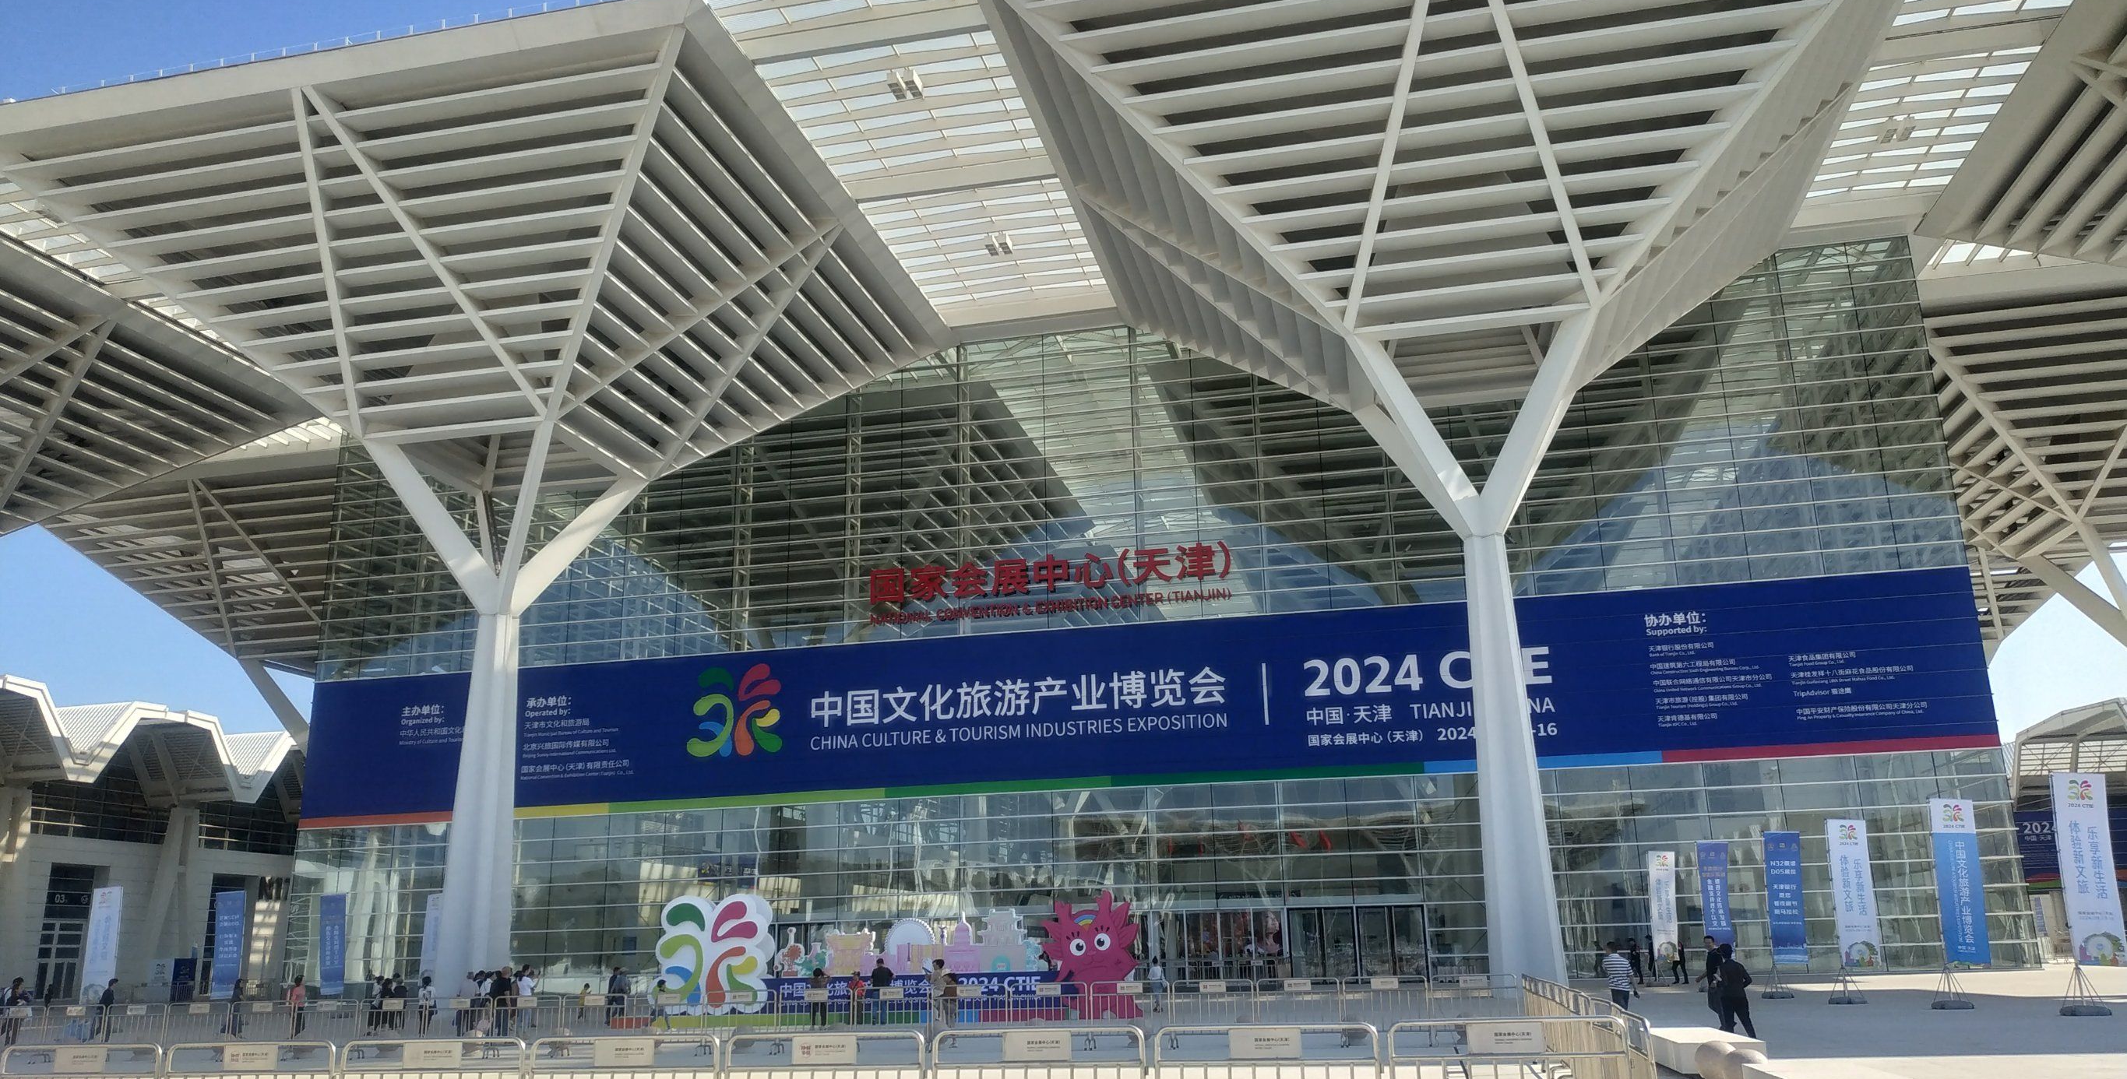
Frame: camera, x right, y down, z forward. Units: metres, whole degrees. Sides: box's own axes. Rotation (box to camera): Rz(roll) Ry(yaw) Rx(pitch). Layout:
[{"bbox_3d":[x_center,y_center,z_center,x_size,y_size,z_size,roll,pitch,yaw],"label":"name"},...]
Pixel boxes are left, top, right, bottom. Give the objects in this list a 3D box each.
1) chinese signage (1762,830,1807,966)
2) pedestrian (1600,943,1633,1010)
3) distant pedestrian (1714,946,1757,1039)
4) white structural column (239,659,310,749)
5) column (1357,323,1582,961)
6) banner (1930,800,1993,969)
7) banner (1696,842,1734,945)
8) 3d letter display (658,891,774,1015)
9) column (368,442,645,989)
[{"bbox_3d":[22.179,11.014,45.318,1.050,3.930,0.100,-2,-16,4],"label":"chinese signage"},{"bbox_3d":[10.733,8.697,28.604,0.520,1.700,0.450,10,-20,-35],"label":"pedestrian"},{"bbox_3d":[11.950,8.039,26.275,0.520,1.630,0.600,9,-19,-32],"label":"distant pedestrian"},{"bbox_3d":[-51.954,20.257,102.483,8.100,22.600,7.600,-5,-16,12],"label":"white structural column"},{"bbox_3d":[15.411,4.417,52.316,8.100,22.600,7.600,-5,-16,12],"label":"column"},{"bbox_3d":[21.926,8.392,36.113,1.050,3.950,0.100,-2,-16,4],"label":"banner"},{"bbox_3d":[22.433,12.415,50.504,1.050,3.930,0.100,-2,-16,4],"label":"banner"},{"bbox_3d":[-10.064,11.904,42.262,3.600,3.350,0.750,-5,-16,12],"label":"3d letter display"},{"bbox_3d":[-23.443,7.628,60.336,8.100,22.600,7.600,-5,-16,12],"label":"column"}]

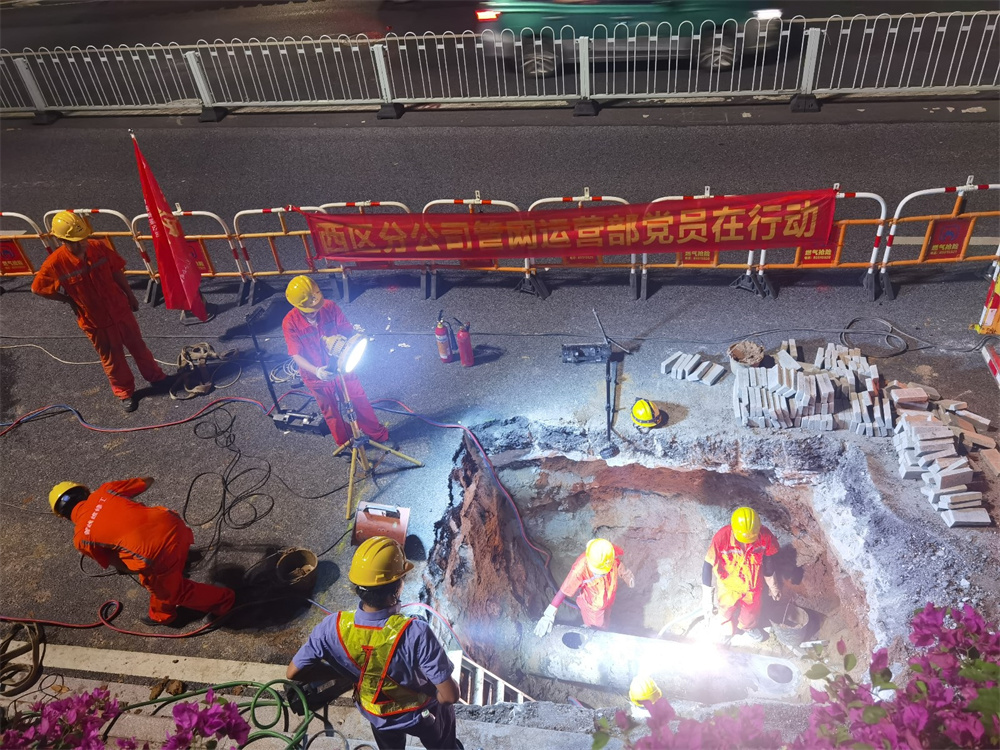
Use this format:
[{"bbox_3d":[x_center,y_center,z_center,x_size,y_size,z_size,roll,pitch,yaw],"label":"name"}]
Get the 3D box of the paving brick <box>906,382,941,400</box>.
[{"bbox_3d":[3.254,0.126,5.972,0.205,0.055,0.105,13,43,22],"label":"paving brick"}]

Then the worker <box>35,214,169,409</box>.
[{"bbox_3d":[-3.242,-0.509,6.396,0.670,1.730,0.440,-27,44,-23],"label":"worker"}]

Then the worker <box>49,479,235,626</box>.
[{"bbox_3d":[-2.020,1.103,4.719,0.680,1.060,0.580,4,41,13],"label":"worker"}]

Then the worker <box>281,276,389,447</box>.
[{"bbox_3d":[-1.158,-0.017,5.644,0.540,1.530,0.520,-25,43,-21],"label":"worker"}]

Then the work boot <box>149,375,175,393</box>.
[{"bbox_3d":[-3.049,0.048,6.955,0.280,0.130,0.110,17,45,26],"label":"work boot"}]

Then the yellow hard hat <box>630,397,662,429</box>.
[{"bbox_3d":[1.135,0.277,6.035,0.220,0.160,0.280,-33,46,-28],"label":"yellow hard hat"}]

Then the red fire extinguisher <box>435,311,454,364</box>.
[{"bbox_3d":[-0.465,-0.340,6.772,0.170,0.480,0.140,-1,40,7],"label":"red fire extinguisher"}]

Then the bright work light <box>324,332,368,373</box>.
[{"bbox_3d":[-1.019,-0.139,5.160,0.200,0.290,0.290,30,50,16],"label":"bright work light"}]

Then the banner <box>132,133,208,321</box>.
[{"bbox_3d":[-3.131,-1.328,7.262,0.380,1.780,0.220,-20,41,-23],"label":"banner"}]

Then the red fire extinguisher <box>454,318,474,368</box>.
[{"bbox_3d":[-0.305,-0.296,6.704,0.150,0.465,0.140,-4,39,3],"label":"red fire extinguisher"}]

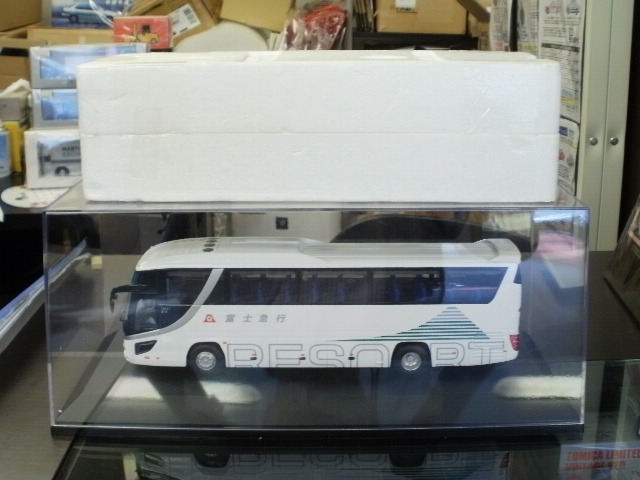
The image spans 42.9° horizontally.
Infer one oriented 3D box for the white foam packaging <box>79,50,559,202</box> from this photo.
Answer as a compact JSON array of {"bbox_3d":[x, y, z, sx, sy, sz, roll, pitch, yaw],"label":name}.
[{"bbox_3d":[0.000,-0.078,0.548,0.293,0.085,0.110,0,14,1],"label":"white foam packaging"}]

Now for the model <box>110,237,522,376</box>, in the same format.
[{"bbox_3d":[-0.002,0.046,0.592,0.284,0.087,0.061,0,14,1],"label":"model"}]

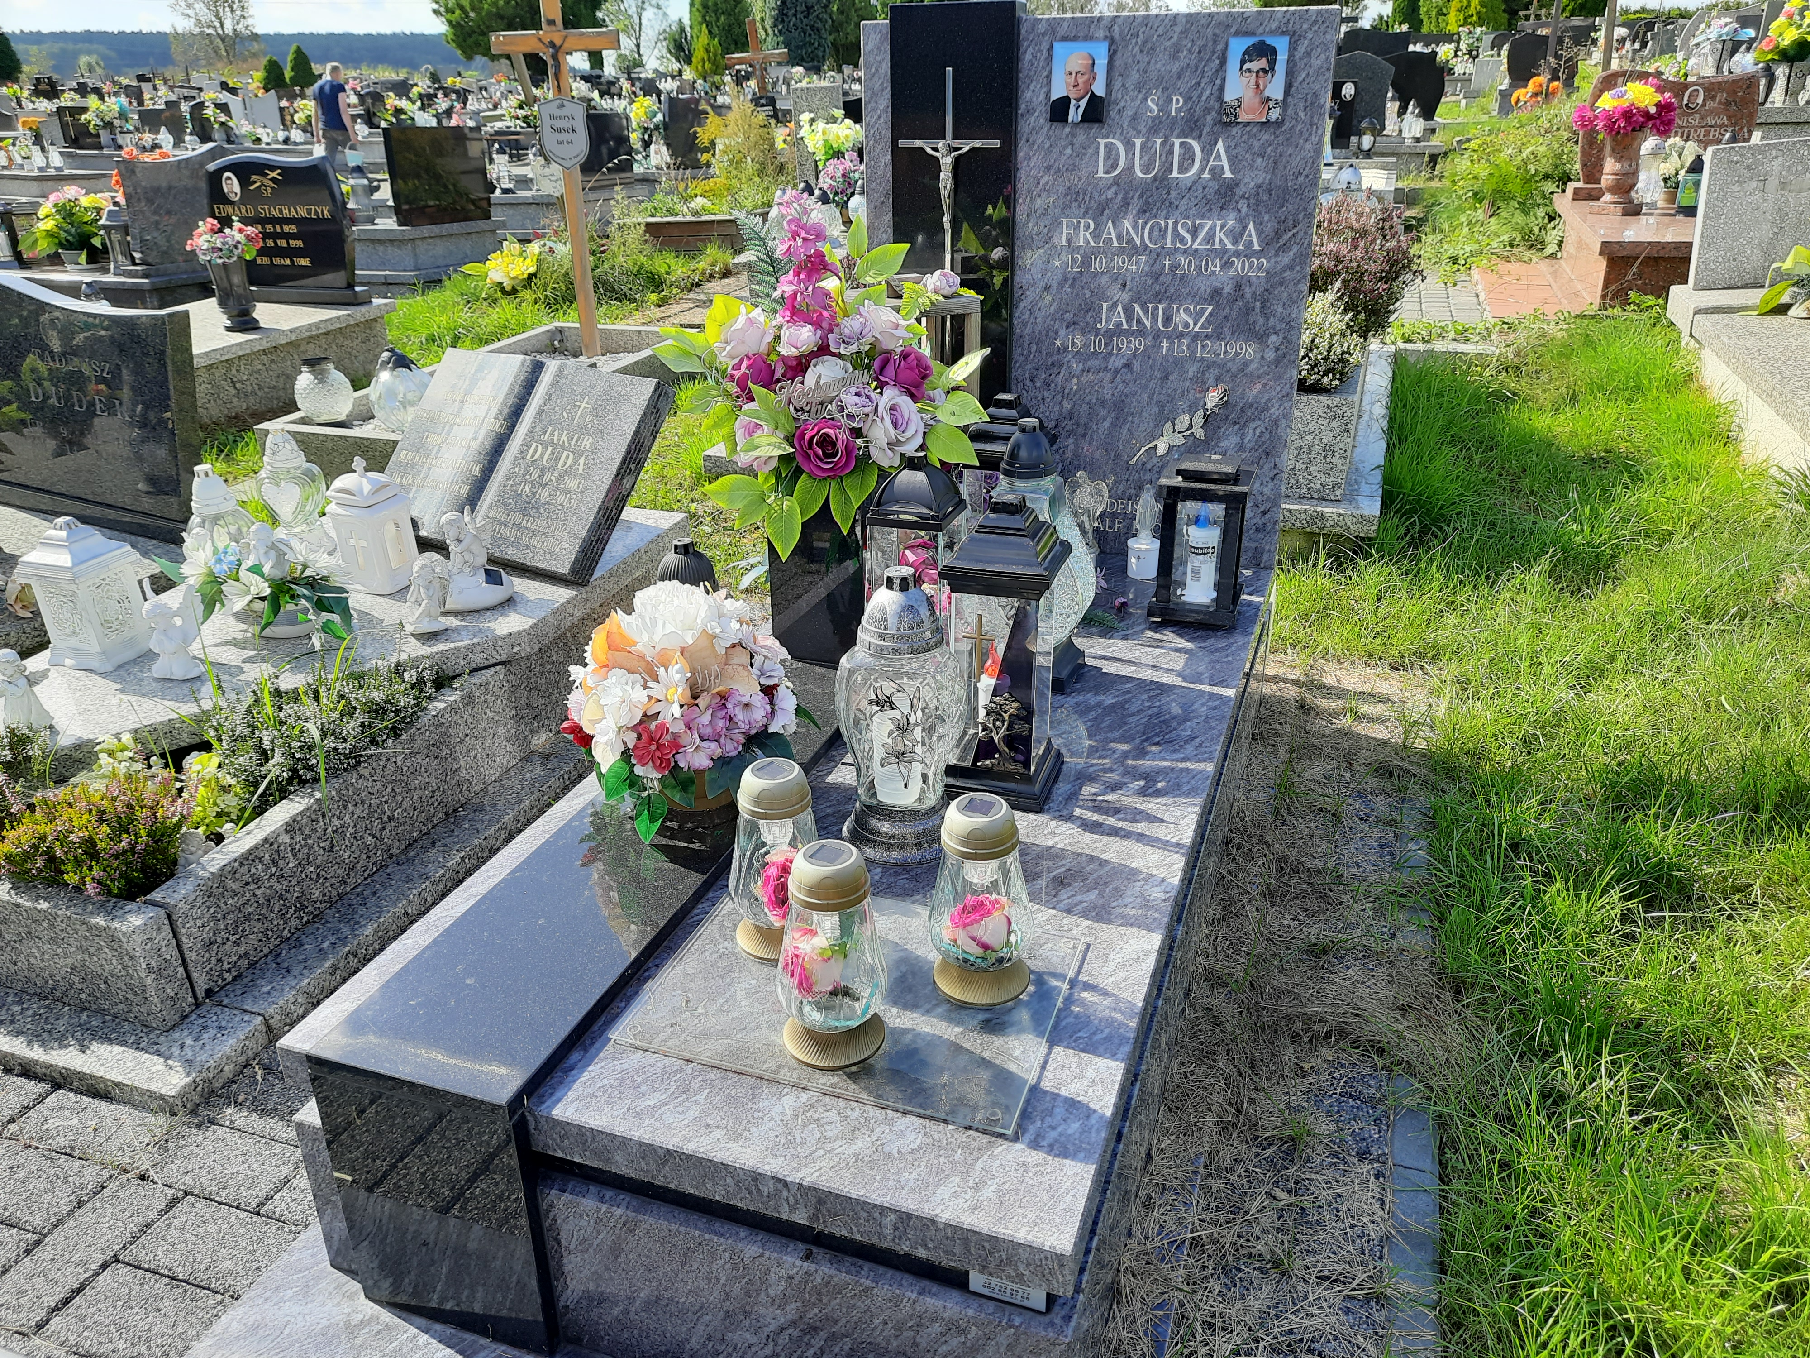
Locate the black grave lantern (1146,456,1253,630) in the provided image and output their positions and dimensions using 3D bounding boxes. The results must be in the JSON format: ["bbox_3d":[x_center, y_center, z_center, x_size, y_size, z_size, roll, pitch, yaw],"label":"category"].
[{"bbox_3d":[0.512,-0.238,2.221,0.148,0.252,0.148,9,26,20],"label":"black grave lantern"}]

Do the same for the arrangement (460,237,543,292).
[{"bbox_3d":[-2.288,-2.322,7.335,0.440,0.310,0.360,-7,25,-14],"label":"arrangement"}]

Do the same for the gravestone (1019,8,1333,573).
[{"bbox_3d":[0.454,-0.670,2.333,0.510,0.920,0.080,8,26,18],"label":"gravestone"}]

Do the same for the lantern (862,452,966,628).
[{"bbox_3d":[0.019,-0.120,1.823,0.115,0.380,0.115,8,26,18],"label":"lantern"}]

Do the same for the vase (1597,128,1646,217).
[{"bbox_3d":[3.483,-2.460,6.320,0.165,0.385,0.165,-12,27,-23],"label":"vase"}]

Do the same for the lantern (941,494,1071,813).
[{"bbox_3d":[0.126,-0.043,1.617,0.131,0.384,0.131,8,26,18],"label":"lantern"}]

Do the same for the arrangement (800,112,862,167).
[{"bbox_3d":[-0.430,-3.120,7.571,0.380,0.330,0.310,-1,25,0],"label":"arrangement"}]

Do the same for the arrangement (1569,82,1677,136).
[{"bbox_3d":[3.135,-2.482,5.700,0.430,0.250,0.360,9,26,19],"label":"arrangement"}]

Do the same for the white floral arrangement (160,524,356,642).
[{"bbox_3d":[-1.209,-0.187,2.455,0.340,0.200,0.250,-12,27,-23],"label":"white floral arrangement"}]

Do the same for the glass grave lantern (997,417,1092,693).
[{"bbox_3d":[0.182,-0.189,1.932,0.199,0.386,0.124,8,26,18],"label":"glass grave lantern"}]

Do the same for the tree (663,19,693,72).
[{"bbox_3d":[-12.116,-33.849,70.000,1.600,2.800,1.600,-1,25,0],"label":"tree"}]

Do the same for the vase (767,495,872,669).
[{"bbox_3d":[-0.115,-0.184,2.059,0.160,0.290,0.130,8,26,18],"label":"vase"}]

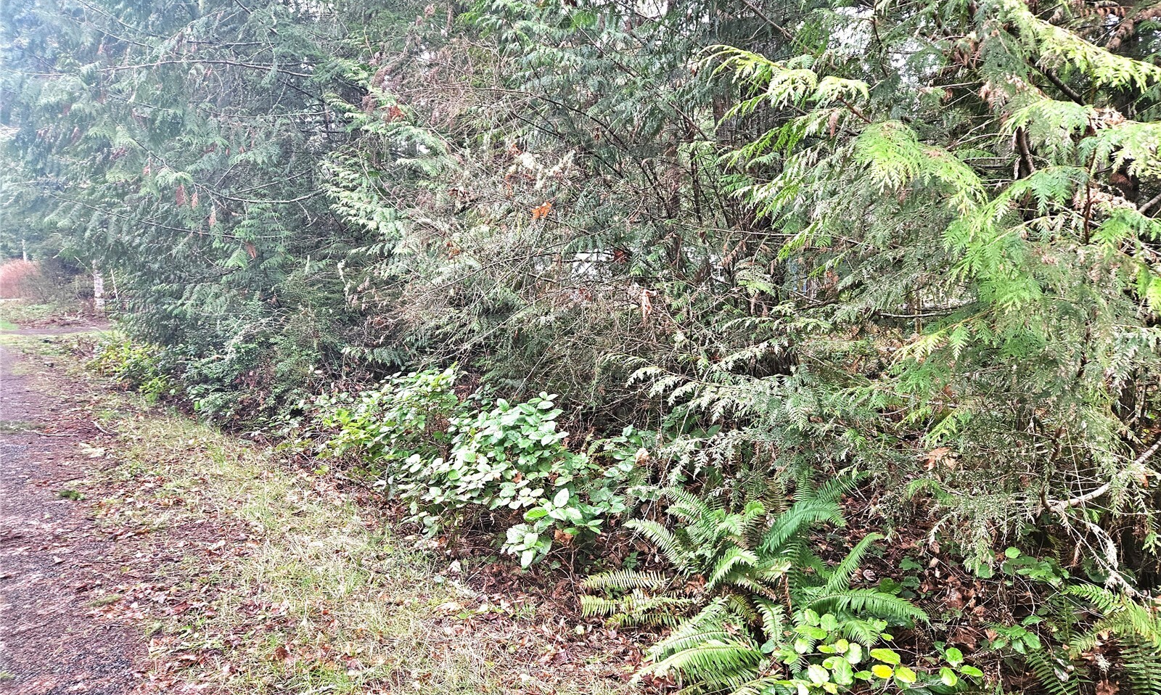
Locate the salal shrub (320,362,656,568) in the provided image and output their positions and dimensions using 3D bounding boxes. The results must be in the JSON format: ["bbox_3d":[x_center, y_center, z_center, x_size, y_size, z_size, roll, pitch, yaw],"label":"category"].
[{"bbox_3d":[-0.688,0.618,4.987,0.940,0.830,2.350,-4,6,-38],"label":"salal shrub"}]

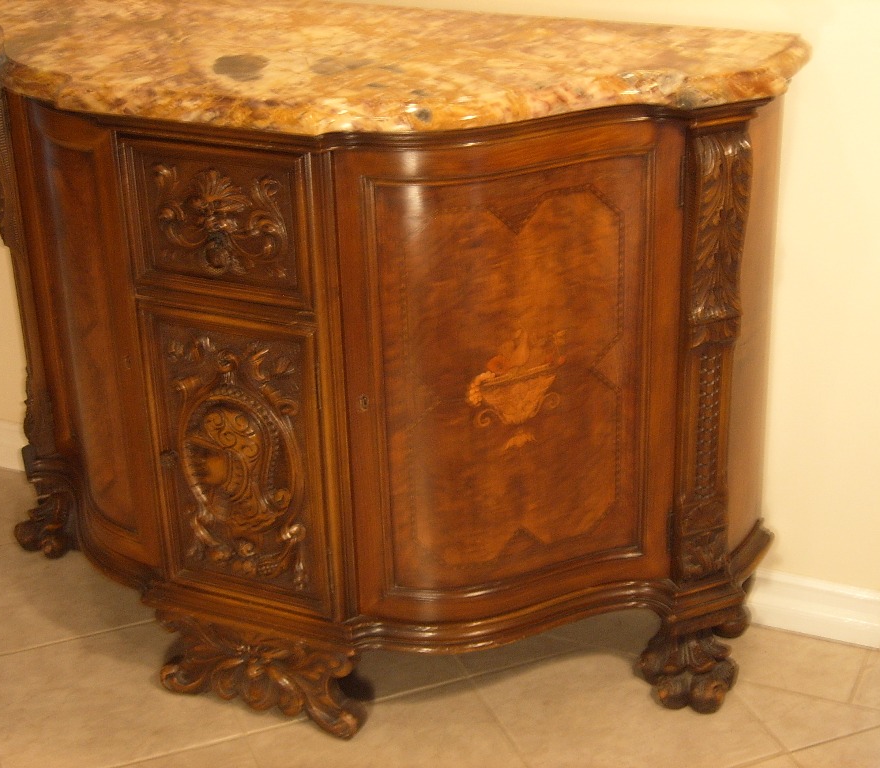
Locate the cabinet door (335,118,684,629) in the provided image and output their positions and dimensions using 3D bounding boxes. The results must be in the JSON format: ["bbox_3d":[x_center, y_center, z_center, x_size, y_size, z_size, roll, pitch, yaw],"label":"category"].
[{"bbox_3d":[0.097,0.004,2.064,0.431,0.641,0.069,-6,25,-9],"label":"cabinet door"}]

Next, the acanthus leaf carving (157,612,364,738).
[{"bbox_3d":[-0.243,0.380,2.293,0.337,0.155,0.083,9,27,23],"label":"acanthus leaf carving"}]

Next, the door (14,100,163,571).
[{"bbox_3d":[-0.525,-0.098,2.327,0.069,0.641,0.431,-16,28,-27],"label":"door"}]

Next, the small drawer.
[{"bbox_3d":[-0.270,-0.196,2.006,0.252,0.193,0.033,9,27,23],"label":"small drawer"}]

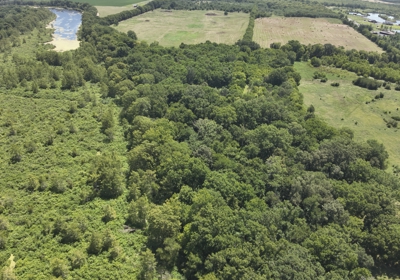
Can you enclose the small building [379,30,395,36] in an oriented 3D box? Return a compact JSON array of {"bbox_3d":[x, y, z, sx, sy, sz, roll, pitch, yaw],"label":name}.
[{"bbox_3d":[303.222,-171.562,447.967,14.000,5.500,18.000,-13,34,-20],"label":"small building"}]

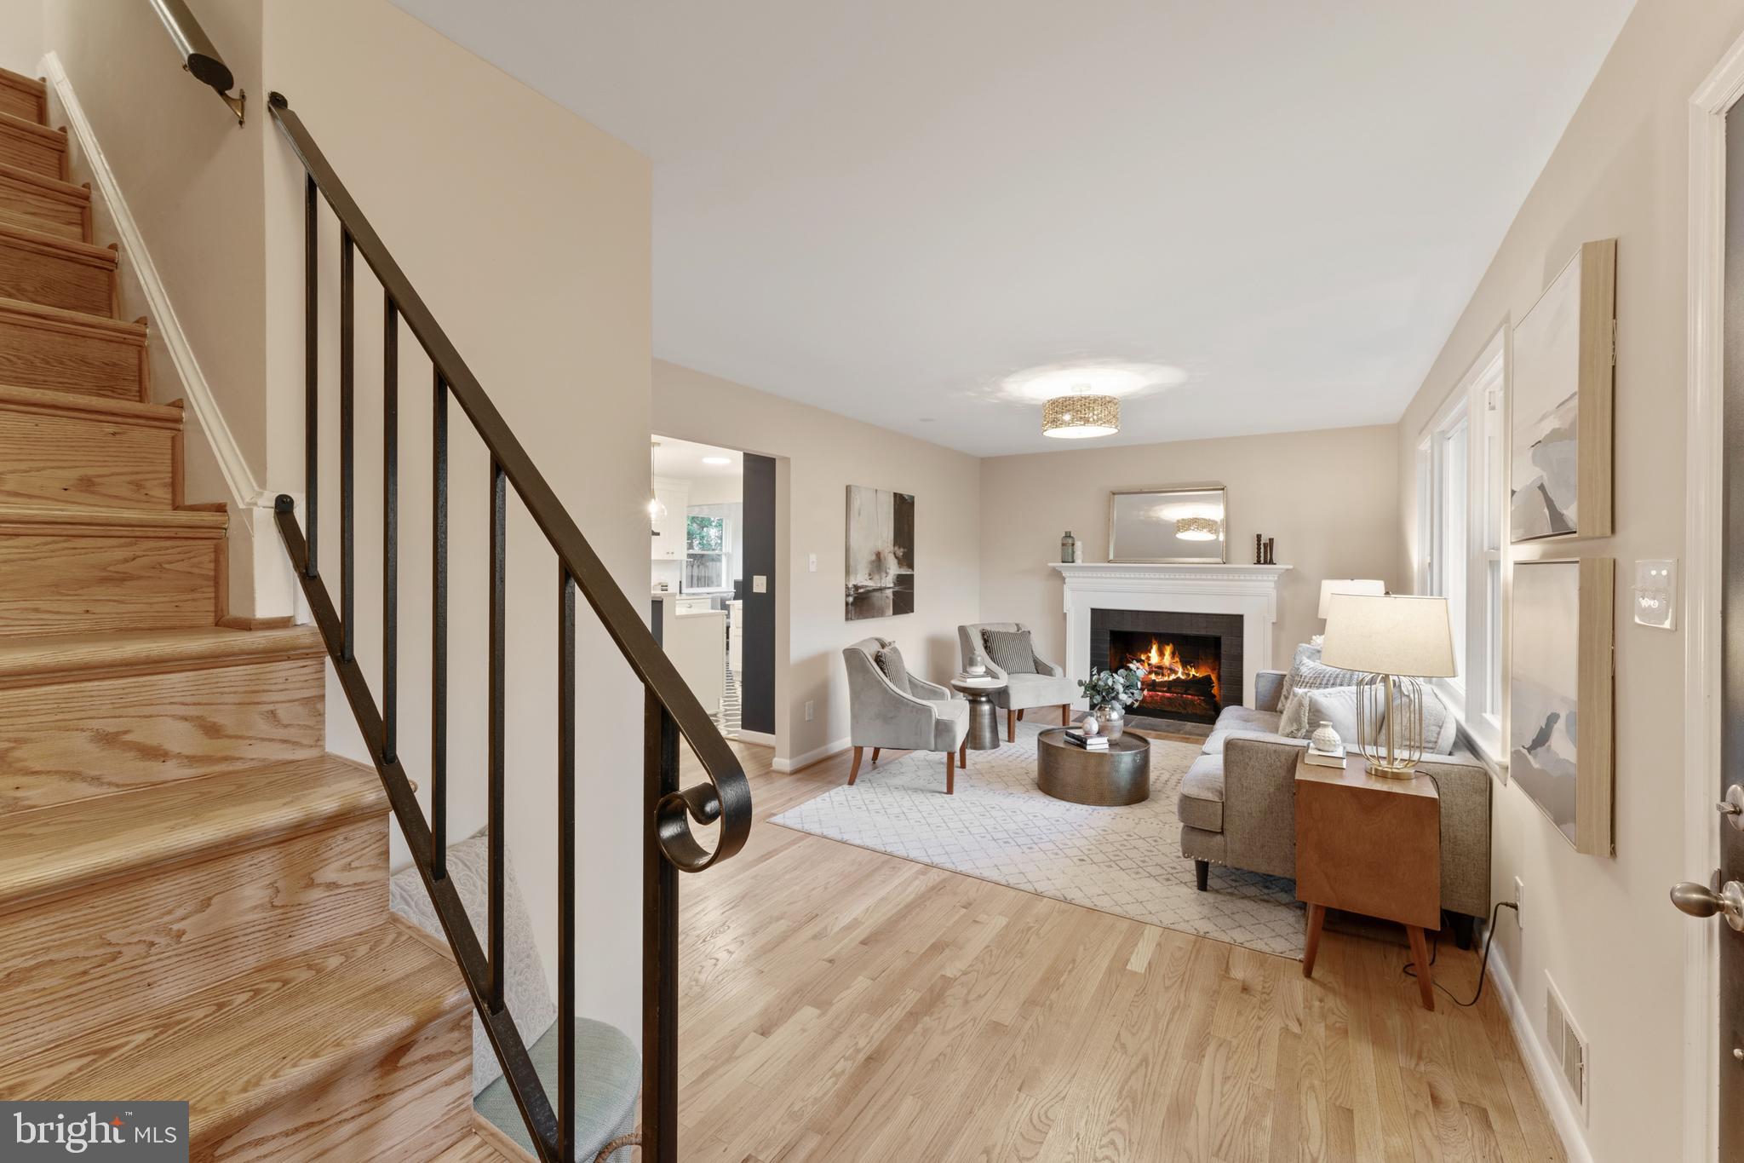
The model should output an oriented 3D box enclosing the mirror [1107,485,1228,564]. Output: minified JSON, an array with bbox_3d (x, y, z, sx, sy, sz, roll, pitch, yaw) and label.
[{"bbox_3d":[2.536,-0.476,5.854,0.940,0.647,0.035,1,-4,33],"label":"mirror"}]

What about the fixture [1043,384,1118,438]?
[{"bbox_3d":[1.302,-1.070,4.210,0.457,0.270,0.457,0,1,33],"label":"fixture"}]

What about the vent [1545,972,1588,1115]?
[{"bbox_3d":[1.680,1.116,1.652,0.018,0.188,0.357,0,1,33],"label":"vent"}]

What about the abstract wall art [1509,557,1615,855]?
[{"bbox_3d":[1.640,0.254,1.631,0.052,0.607,0.600,0,1,33],"label":"abstract wall art"}]

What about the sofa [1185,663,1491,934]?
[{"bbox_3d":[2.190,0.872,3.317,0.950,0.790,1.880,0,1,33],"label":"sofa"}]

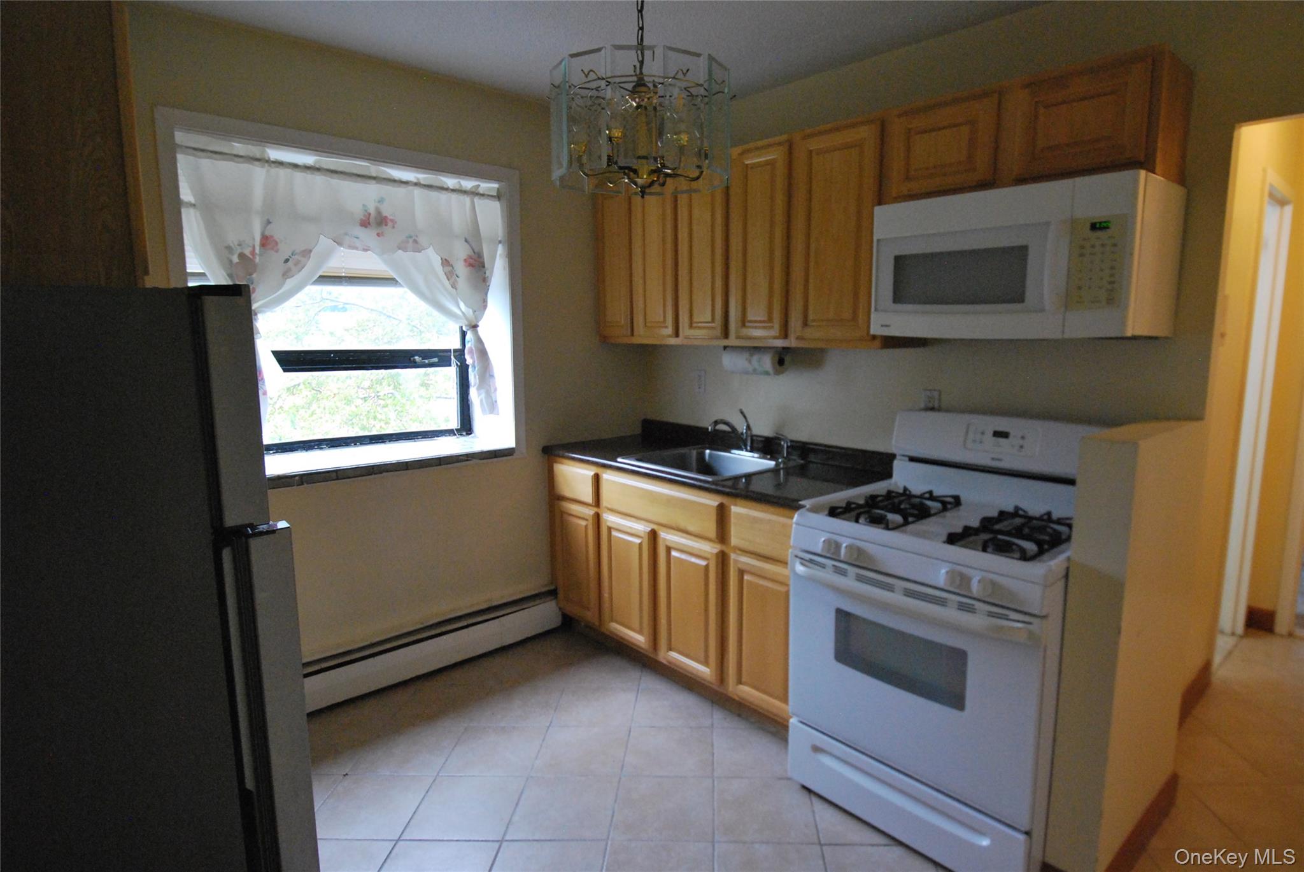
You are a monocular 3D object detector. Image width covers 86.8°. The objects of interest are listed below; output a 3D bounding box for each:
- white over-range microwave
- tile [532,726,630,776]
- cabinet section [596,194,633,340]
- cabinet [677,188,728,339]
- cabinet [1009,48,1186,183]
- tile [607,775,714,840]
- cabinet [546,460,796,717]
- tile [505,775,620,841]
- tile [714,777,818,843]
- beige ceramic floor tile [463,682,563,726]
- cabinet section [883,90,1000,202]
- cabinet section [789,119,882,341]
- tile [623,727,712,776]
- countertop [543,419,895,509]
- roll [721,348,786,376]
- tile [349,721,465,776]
[{"bbox_3d":[1.131,-0.522,2.151,0.405,0.413,0.748,-8,12,-42],"label":"white over-range microwave"},{"bbox_3d":[-0.247,1.140,2.487,0.311,0.010,0.305,-1,10,3],"label":"tile"},{"bbox_3d":[-0.068,-0.867,3.495,0.335,0.740,0.268,-9,12,-42],"label":"cabinet section"},{"bbox_3d":[0.327,-0.800,3.057,0.325,0.765,0.300,-8,12,-42],"label":"cabinet"},{"bbox_3d":[1.282,-0.867,1.986,0.325,0.310,0.380,-8,12,-42],"label":"cabinet"},{"bbox_3d":[0.042,1.185,2.186,0.311,0.010,0.305,-1,10,3],"label":"tile"},{"bbox_3d":[0.250,0.558,3.141,0.625,0.837,1.530,-8,12,-42],"label":"cabinet"},{"bbox_3d":[-0.273,1.191,2.201,0.311,0.010,0.305,-1,10,3],"label":"tile"},{"bbox_3d":[0.350,1.176,2.167,0.307,0.010,0.300,0,9,4],"label":"tile"},{"bbox_3d":[-0.547,1.096,2.791,0.311,0.010,0.305,-1,10,3],"label":"beige ceramic floor tile"},{"bbox_3d":[1.022,-0.923,2.283,0.335,0.280,0.373,-9,12,-42],"label":"cabinet section"},{"bbox_3d":[0.773,-0.736,2.591,0.335,0.740,0.368,-9,12,-42],"label":"cabinet section"},{"bbox_3d":[0.063,1.133,2.468,0.309,0.010,0.301,0,9,3],"label":"tile"},{"bbox_3d":[0.233,0.083,3.064,0.649,0.120,1.540,-8,12,-42],"label":"countertop"},{"bbox_3d":[0.439,-0.322,2.970,0.118,0.118,0.270,-8,12,-42],"label":"roll"},{"bbox_3d":[-0.884,1.151,2.524,0.311,0.010,0.305,-1,10,3],"label":"tile"}]

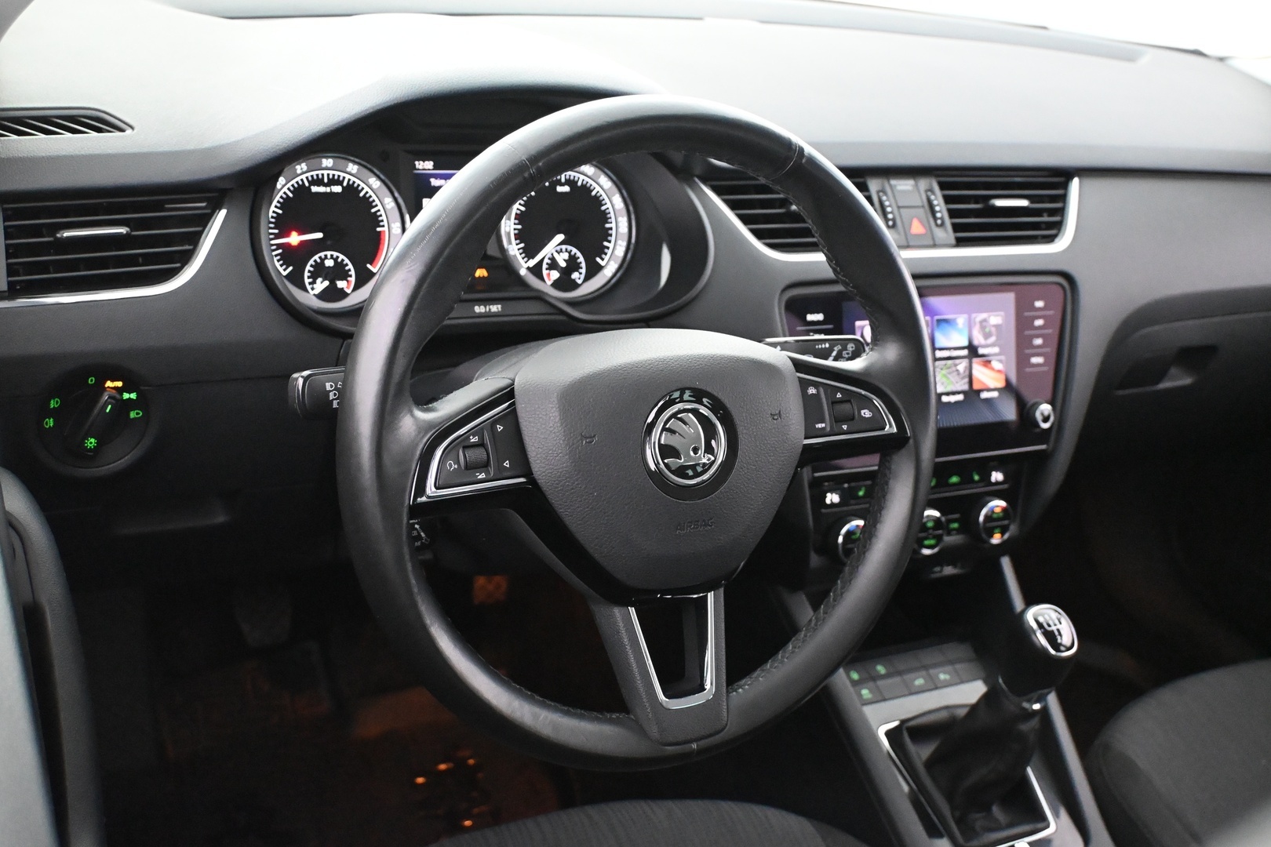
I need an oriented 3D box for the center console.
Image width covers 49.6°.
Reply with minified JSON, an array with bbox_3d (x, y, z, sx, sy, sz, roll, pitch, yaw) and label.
[{"bbox_3d":[0.234,0.010,1.152,0.290,0.255,0.080,-5,7,-26],"label":"center console"}]

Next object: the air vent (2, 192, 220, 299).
[{"bbox_3d":[-0.320,-0.110,0.837,0.131,0.057,0.045,-9,19,-31],"label":"air vent"}]

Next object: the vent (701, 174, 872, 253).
[{"bbox_3d":[0.111,-0.165,1.076,0.160,0.061,0.045,-5,18,-26],"label":"vent"}]

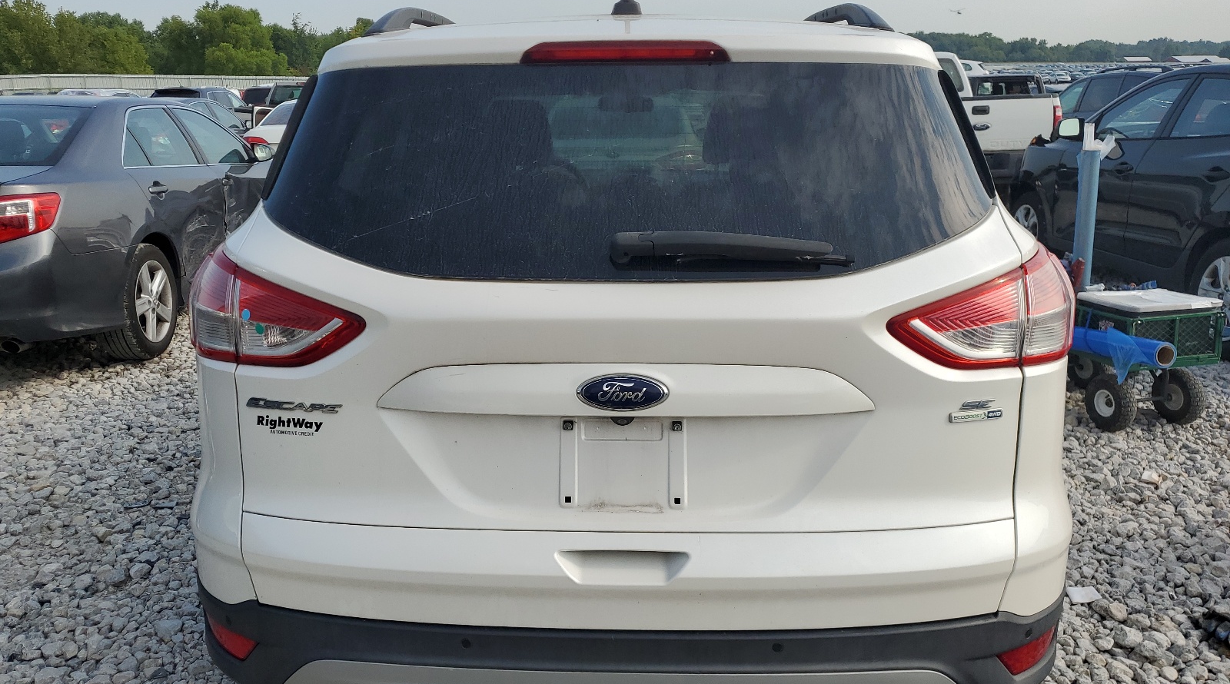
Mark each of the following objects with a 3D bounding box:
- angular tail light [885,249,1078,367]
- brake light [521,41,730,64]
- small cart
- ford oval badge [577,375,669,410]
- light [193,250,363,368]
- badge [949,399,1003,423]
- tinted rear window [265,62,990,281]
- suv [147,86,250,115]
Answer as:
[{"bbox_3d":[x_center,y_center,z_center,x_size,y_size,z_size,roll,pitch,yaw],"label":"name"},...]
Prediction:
[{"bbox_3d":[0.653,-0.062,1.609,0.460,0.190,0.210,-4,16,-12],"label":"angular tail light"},{"bbox_3d":[0.018,-0.506,1.614,0.370,0.045,0.045,0,1,2],"label":"brake light"},{"bbox_3d":[2.278,0.005,4.379,0.480,0.550,0.840,-6,17,-18],"label":"small cart"},{"bbox_3d":[0.013,0.081,1.476,0.147,0.061,0.014,0,6,2],"label":"ford oval badge"},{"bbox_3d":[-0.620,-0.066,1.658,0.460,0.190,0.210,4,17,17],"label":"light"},{"bbox_3d":[0.607,0.120,1.548,0.100,0.042,0.009,-4,4,-11],"label":"badge"},{"bbox_3d":[0.017,-0.285,1.625,1.290,0.410,0.110,0,-14,2],"label":"tinted rear window"},{"bbox_3d":[-11.880,-6.718,27.480,1.900,1.700,4.650,0,16,2],"label":"suv"}]

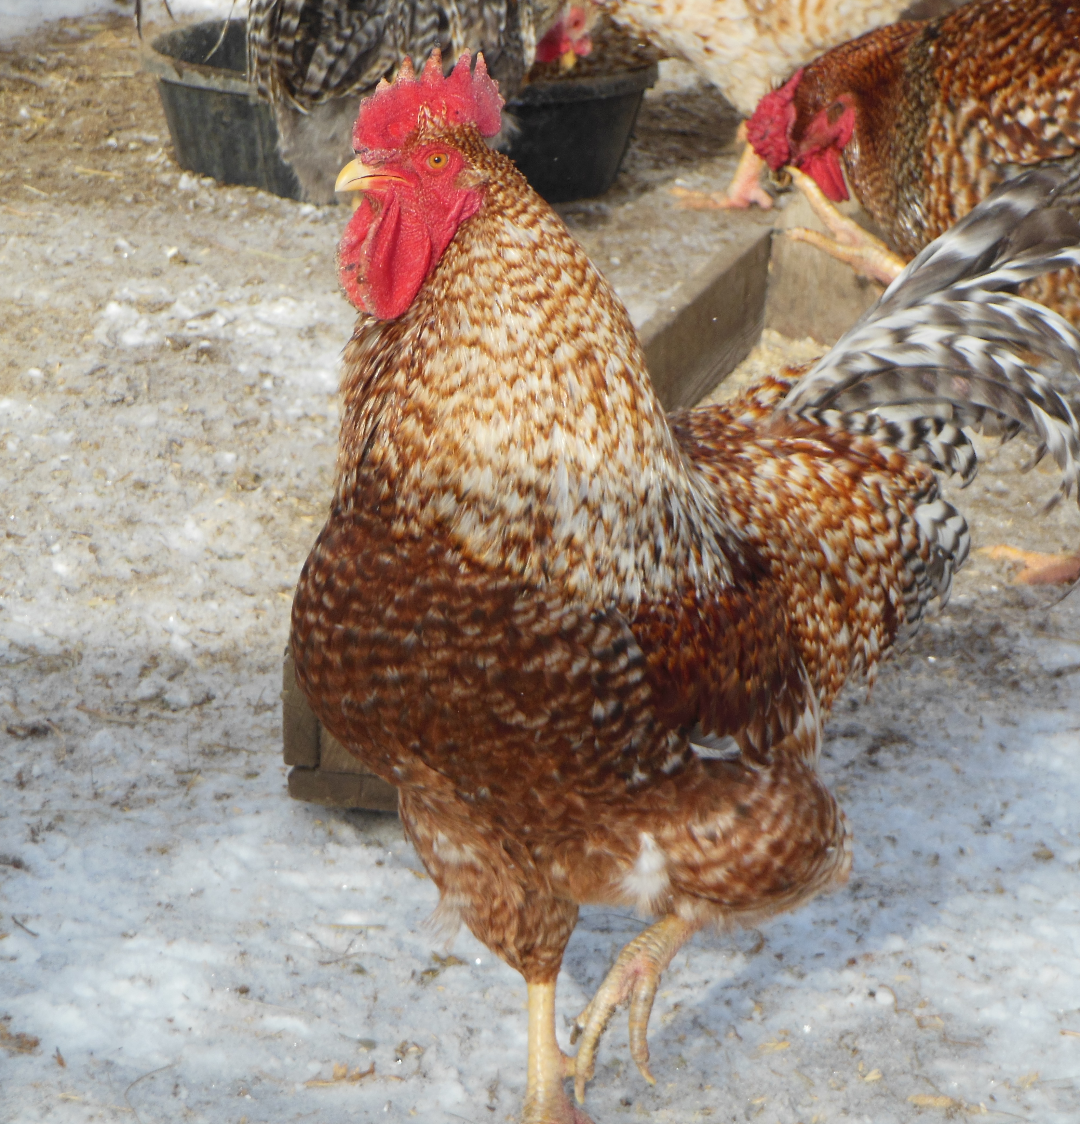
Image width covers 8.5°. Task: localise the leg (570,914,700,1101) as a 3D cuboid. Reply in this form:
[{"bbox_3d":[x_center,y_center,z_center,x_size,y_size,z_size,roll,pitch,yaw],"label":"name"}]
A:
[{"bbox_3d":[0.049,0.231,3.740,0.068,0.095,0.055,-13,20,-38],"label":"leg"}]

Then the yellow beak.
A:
[{"bbox_3d":[-0.085,-0.194,3.620,0.034,0.018,0.018,-6,17,-22],"label":"yellow beak"}]

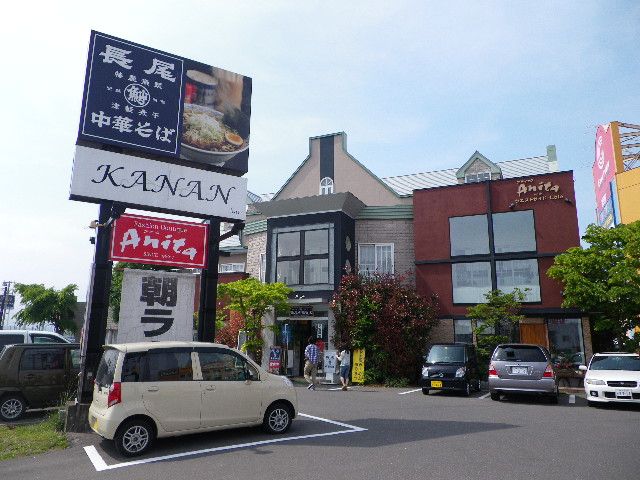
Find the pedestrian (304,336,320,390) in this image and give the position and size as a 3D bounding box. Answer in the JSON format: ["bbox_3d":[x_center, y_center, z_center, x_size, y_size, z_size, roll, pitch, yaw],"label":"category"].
[{"bbox_3d":[-0.245,4.144,17.400,0.530,1.770,0.480,7,-13,-27],"label":"pedestrian"}]

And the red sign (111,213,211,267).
[{"bbox_3d":[-3.197,0.042,10.422,1.889,0.926,0.120,8,-14,-30],"label":"red sign"}]

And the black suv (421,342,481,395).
[{"bbox_3d":[4.682,4.521,18.293,1.475,1.735,3.395,-5,-13,25],"label":"black suv"}]

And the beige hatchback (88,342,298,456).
[{"bbox_3d":[-1.990,2.550,8.830,3.395,1.620,1.475,10,-16,-39],"label":"beige hatchback"}]

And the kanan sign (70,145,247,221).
[{"bbox_3d":[-3.223,-1.053,10.770,3.515,1.033,0.350,8,-14,-30],"label":"kanan sign"}]

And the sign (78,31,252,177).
[{"bbox_3d":[-3.191,-2.819,11.155,3.502,2.359,0.350,8,-14,-30],"label":"sign"}]

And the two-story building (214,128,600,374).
[{"bbox_3d":[4.170,1.411,26.900,16.300,11.300,10.500,-5,-13,23],"label":"two-story building"}]

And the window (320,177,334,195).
[{"bbox_3d":[0.371,-2.610,25.725,0.730,1.060,0.120,-5,-13,23],"label":"window"}]

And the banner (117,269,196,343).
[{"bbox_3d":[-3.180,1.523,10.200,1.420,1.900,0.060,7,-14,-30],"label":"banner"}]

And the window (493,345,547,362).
[{"bbox_3d":[5.872,3.341,15.200,1.480,0.520,0.120,-5,-38,23],"label":"window"}]

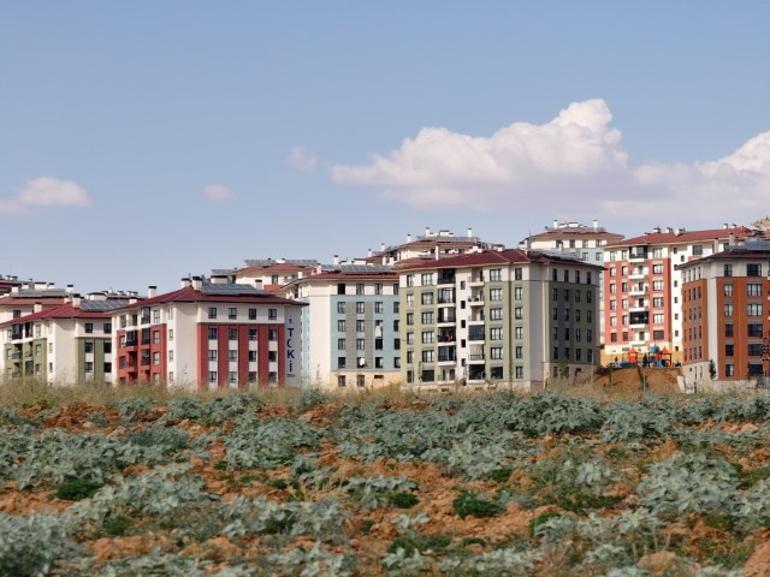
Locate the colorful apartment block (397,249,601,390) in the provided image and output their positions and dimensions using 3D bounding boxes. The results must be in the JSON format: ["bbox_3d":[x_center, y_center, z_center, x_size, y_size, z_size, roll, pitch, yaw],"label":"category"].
[{"bbox_3d":[17.590,5.110,556.670,26.900,22.200,19.400,-4,-5,38],"label":"colorful apartment block"}]

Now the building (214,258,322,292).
[{"bbox_3d":[-22.690,5.220,732.020,19.400,22.000,26.900,0,-4,-12],"label":"building"}]

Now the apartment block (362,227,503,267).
[{"bbox_3d":[9.070,-1.140,757.090,19.400,22.000,26.900,1,-4,-19],"label":"apartment block"}]

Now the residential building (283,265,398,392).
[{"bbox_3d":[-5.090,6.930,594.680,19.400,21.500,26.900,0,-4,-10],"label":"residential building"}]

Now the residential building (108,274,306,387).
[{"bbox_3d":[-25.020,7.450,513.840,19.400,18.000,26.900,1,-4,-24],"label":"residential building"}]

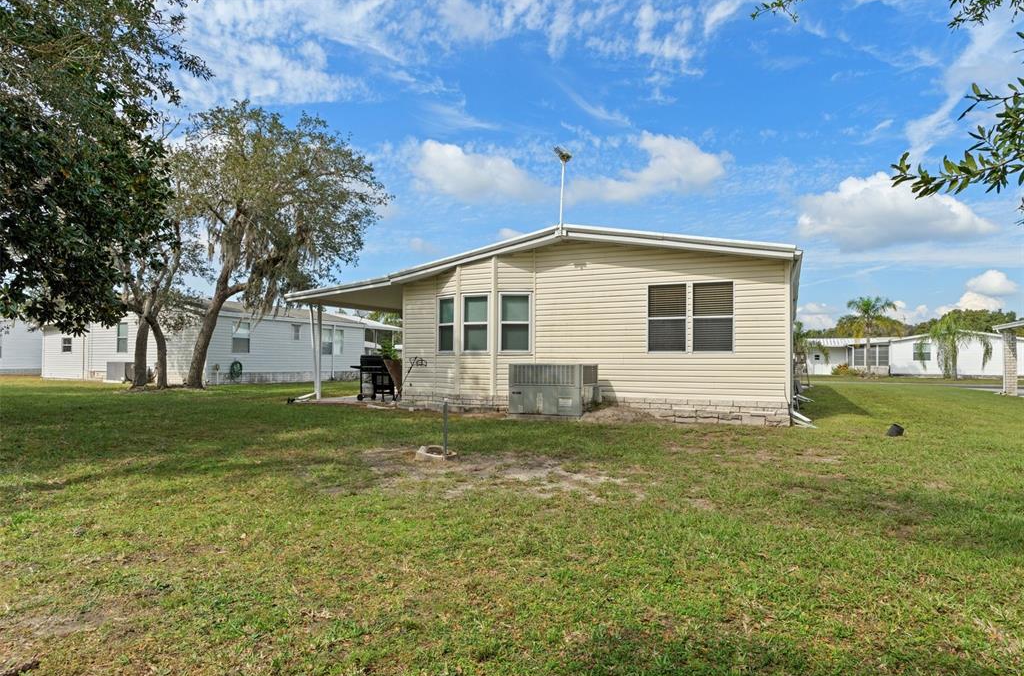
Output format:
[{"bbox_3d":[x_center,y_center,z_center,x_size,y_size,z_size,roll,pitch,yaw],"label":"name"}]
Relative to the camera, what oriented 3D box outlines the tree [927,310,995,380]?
[{"bbox_3d":[29.200,0.500,39.000,4.300,4.450,4.200,0,-2,0],"label":"tree"}]

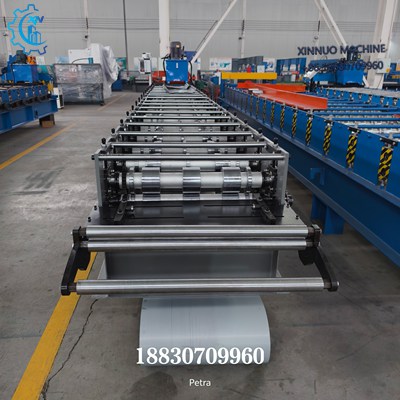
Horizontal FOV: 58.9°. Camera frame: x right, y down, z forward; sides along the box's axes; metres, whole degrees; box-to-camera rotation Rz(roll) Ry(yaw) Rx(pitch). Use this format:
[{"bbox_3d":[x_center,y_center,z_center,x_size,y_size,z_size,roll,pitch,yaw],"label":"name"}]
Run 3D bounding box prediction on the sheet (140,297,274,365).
[{"bbox_3d":[0.016,0.683,1.900,0.635,0.310,0.420,0,20,-3],"label":"sheet"}]

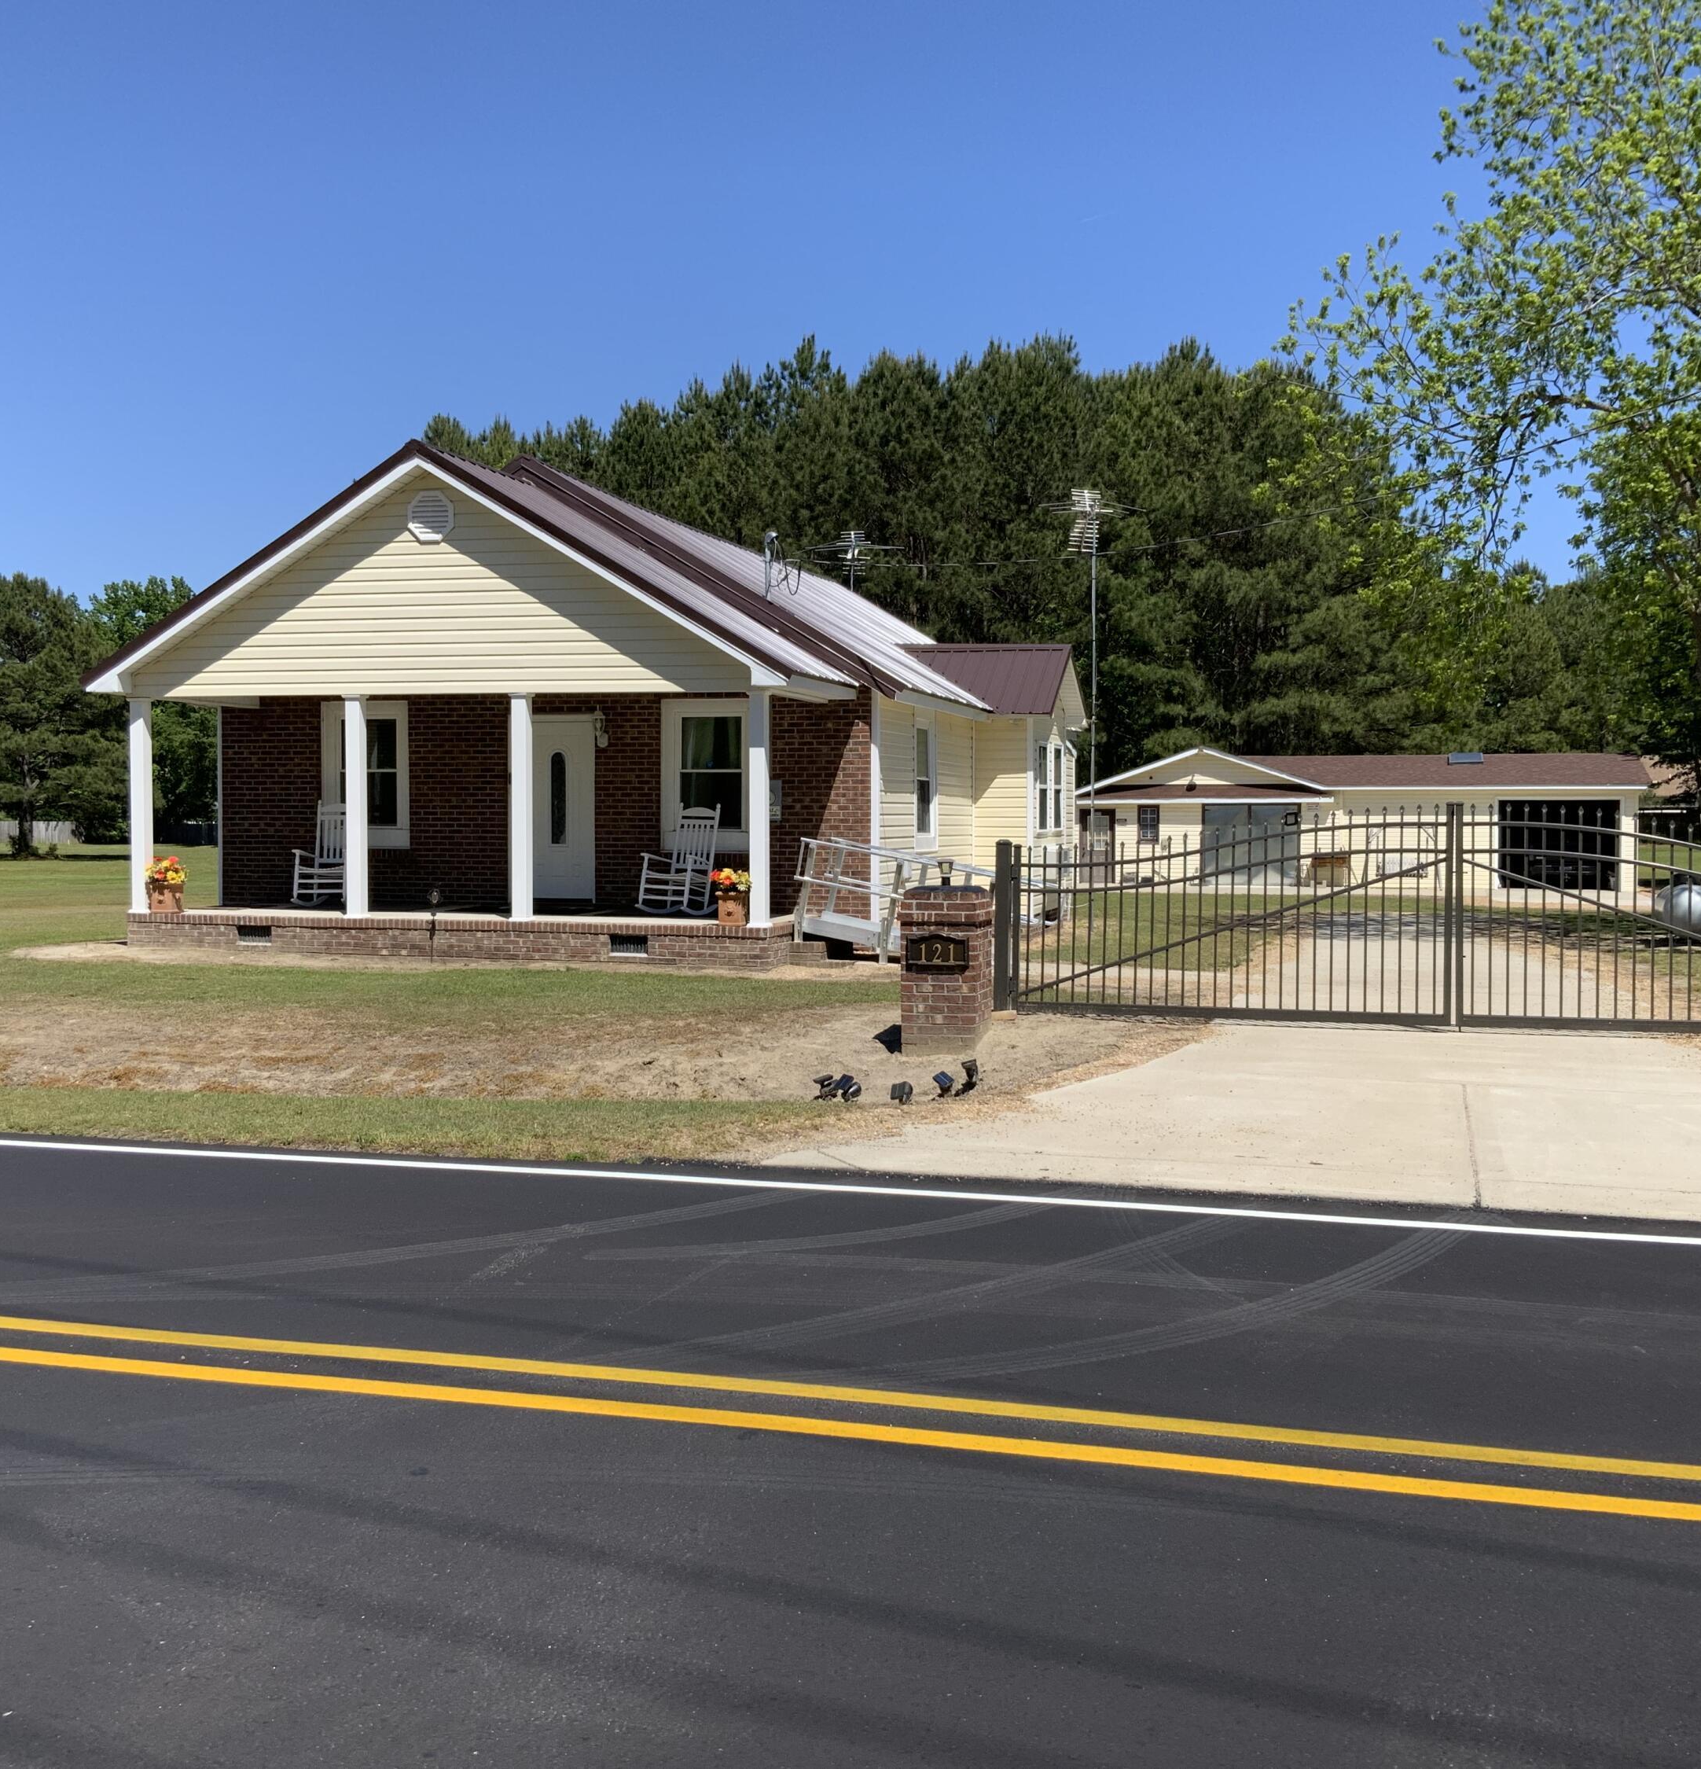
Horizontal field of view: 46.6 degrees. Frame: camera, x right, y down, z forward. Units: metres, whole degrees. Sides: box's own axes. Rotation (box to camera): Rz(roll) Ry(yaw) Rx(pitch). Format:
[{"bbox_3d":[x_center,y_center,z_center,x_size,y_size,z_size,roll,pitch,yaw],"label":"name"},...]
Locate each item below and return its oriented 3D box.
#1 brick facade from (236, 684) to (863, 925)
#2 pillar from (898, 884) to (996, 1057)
[{"bbox_3d":[-3.584,-0.935,22.496,7.914,2.419,0.250,1,3,14],"label":"brick facade"},{"bbox_3d":[0.641,0.561,12.995,0.561,1.073,0.561,1,3,14],"label":"pillar"}]

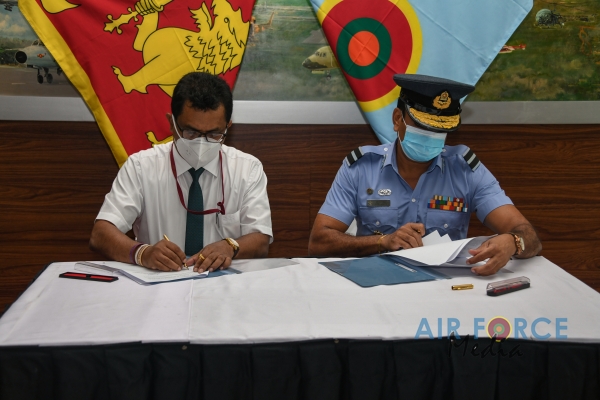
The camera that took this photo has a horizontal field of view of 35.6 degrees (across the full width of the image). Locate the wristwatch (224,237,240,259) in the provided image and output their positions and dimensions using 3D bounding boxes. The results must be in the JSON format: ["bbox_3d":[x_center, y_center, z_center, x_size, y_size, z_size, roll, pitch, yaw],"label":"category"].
[{"bbox_3d":[-0.196,0.138,2.700,0.062,0.052,0.038,40,19,0],"label":"wristwatch"}]

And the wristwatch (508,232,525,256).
[{"bbox_3d":[0.629,0.131,2.710,0.052,0.062,0.038,-16,0,18],"label":"wristwatch"}]

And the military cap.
[{"bbox_3d":[0.401,-0.292,2.800,0.250,0.135,0.275,6,22,-16],"label":"military cap"}]

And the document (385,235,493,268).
[{"bbox_3d":[0.401,0.153,2.700,0.230,0.070,0.280,-3,9,-21],"label":"document"}]

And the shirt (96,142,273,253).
[{"bbox_3d":[-0.350,0.051,2.900,0.520,0.470,0.320,0,9,0],"label":"shirt"}]

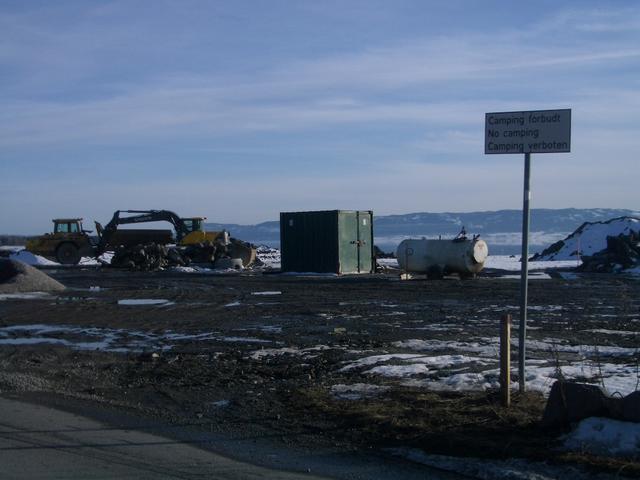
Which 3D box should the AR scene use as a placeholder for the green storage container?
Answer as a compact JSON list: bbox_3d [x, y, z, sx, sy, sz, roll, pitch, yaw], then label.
[{"bbox_3d":[0.310,0.120,38.000,3.000,2.570,2.440,0,0,39],"label":"green storage container"}]

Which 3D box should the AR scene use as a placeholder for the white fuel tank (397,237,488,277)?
[{"bbox_3d":[4.660,0.680,34.300,3.500,1.500,1.250,0,0,39],"label":"white fuel tank"}]

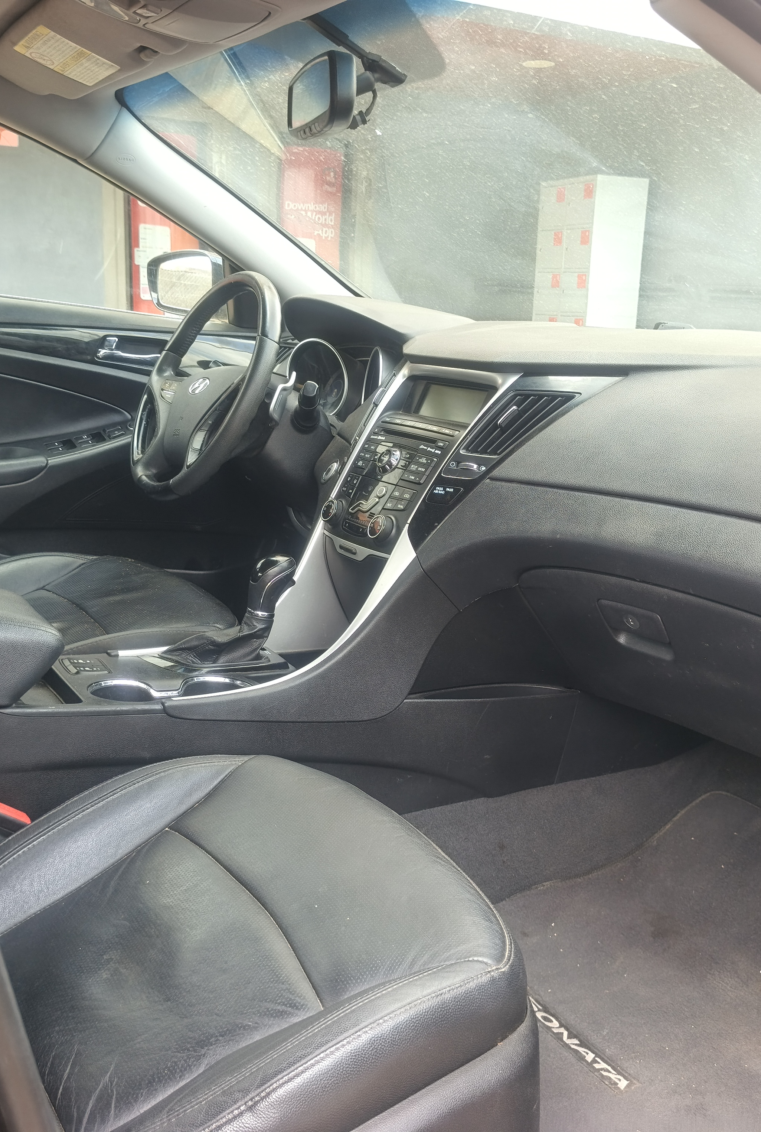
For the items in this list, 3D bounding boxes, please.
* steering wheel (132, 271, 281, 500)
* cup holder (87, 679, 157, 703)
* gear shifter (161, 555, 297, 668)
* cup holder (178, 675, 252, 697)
[{"bbox_3d":[-0.256,-0.267,1.531,0.100,0.380,0.380,24,-1,-34],"label":"steering wheel"},{"bbox_3d":[-0.283,0.168,1.112,0.080,0.060,0.080,-6,15,-31],"label":"cup holder"},{"bbox_3d":[-0.179,0.049,1.232,0.160,0.135,0.095,-6,15,-31],"label":"gear shifter"},{"bbox_3d":[-0.192,0.167,1.163,0.080,0.060,0.080,-6,15,-31],"label":"cup holder"}]

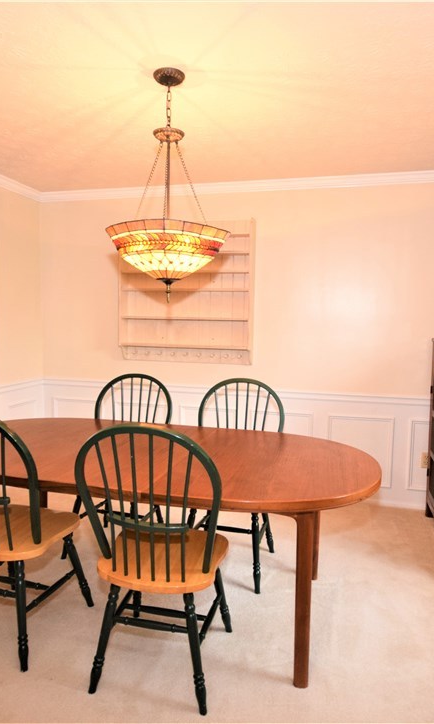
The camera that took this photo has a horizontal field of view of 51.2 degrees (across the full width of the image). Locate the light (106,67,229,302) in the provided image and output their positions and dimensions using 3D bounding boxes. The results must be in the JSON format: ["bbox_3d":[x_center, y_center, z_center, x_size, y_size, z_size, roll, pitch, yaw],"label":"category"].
[{"bbox_3d":[-0.212,-0.756,2.004,0.585,0.978,0.585,3,5,15],"label":"light"}]

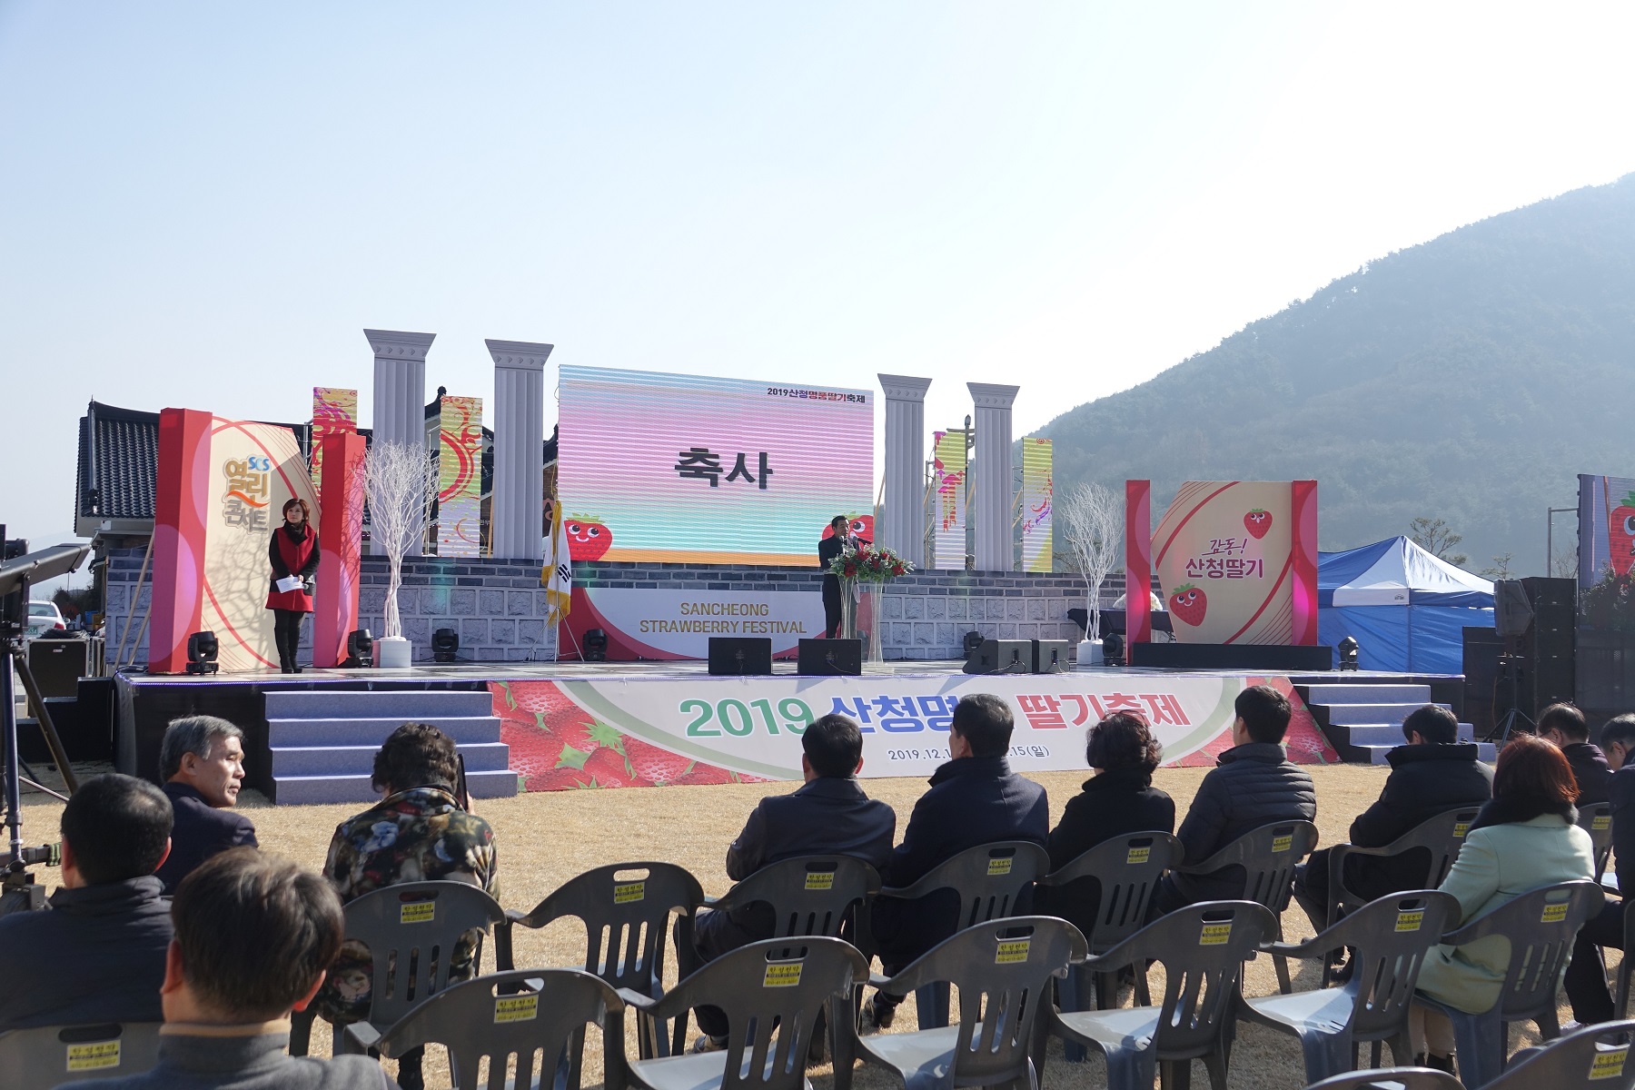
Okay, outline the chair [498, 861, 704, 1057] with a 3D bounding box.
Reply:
[{"bbox_3d":[-0.593,1.277,4.499,0.565,0.760,0.540,1,-3,-21],"label":"chair"}]

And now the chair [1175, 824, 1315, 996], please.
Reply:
[{"bbox_3d":[1.531,1.340,5.497,0.565,0.760,0.540,2,-3,-27],"label":"chair"}]

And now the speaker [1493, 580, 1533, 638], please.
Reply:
[{"bbox_3d":[8.213,0.756,18.200,0.400,0.660,0.430,0,-3,14],"label":"speaker"}]

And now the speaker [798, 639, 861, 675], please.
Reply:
[{"bbox_3d":[0.126,1.142,15.758,0.620,0.360,0.480,1,-3,-2],"label":"speaker"}]

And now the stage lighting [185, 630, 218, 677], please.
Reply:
[{"bbox_3d":[-5.574,0.987,14.000,0.290,0.385,0.240,3,-4,-33],"label":"stage lighting"}]

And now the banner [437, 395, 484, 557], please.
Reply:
[{"bbox_3d":[-4.549,-0.887,19.673,0.520,2.030,0.100,2,-3,-23],"label":"banner"}]

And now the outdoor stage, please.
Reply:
[{"bbox_3d":[-0.703,1.825,17.123,12.850,0.870,7.800,2,-3,-23],"label":"outdoor stage"}]

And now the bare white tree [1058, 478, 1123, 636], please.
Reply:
[{"bbox_3d":[3.506,0.214,19.850,0.820,2.020,0.800,1,-3,0],"label":"bare white tree"}]

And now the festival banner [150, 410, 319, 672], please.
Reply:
[{"bbox_3d":[-5.395,0.013,14.460,0.320,2.342,1.630,-1,-4,31],"label":"festival banner"}]

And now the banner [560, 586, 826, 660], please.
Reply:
[{"bbox_3d":[-1.339,1.067,20.626,4.400,0.970,0.080,2,-3,-23],"label":"banner"}]

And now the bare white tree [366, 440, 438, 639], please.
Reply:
[{"bbox_3d":[-4.403,-0.061,16.350,0.740,2.050,0.720,2,-3,-24],"label":"bare white tree"}]

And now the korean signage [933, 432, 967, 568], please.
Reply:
[{"bbox_3d":[1.933,-0.634,22.400,0.510,2.000,0.100,2,-4,-27],"label":"korean signage"}]

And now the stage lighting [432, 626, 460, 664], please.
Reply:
[{"bbox_3d":[-4.377,1.182,18.200,0.310,0.405,0.250,2,-4,-20],"label":"stage lighting"}]

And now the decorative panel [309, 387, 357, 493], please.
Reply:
[{"bbox_3d":[-5.777,-0.860,18.400,0.490,1.980,0.120,2,-3,-24],"label":"decorative panel"}]

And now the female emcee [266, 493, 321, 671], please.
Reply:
[{"bbox_3d":[-4.922,0.372,14.500,0.500,1.660,0.340,2,-4,-21],"label":"female emcee"}]

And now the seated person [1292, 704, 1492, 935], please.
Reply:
[{"bbox_3d":[2.475,1.267,6.660,0.580,1.180,0.780,2,-3,-27],"label":"seated person"}]

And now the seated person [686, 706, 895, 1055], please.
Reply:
[{"bbox_3d":[-0.118,1.134,5.062,0.580,1.173,0.800,1,-3,-17],"label":"seated person"}]

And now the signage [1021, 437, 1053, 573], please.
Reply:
[{"bbox_3d":[3.225,-0.576,22.600,0.500,1.970,0.120,2,-3,-24],"label":"signage"}]

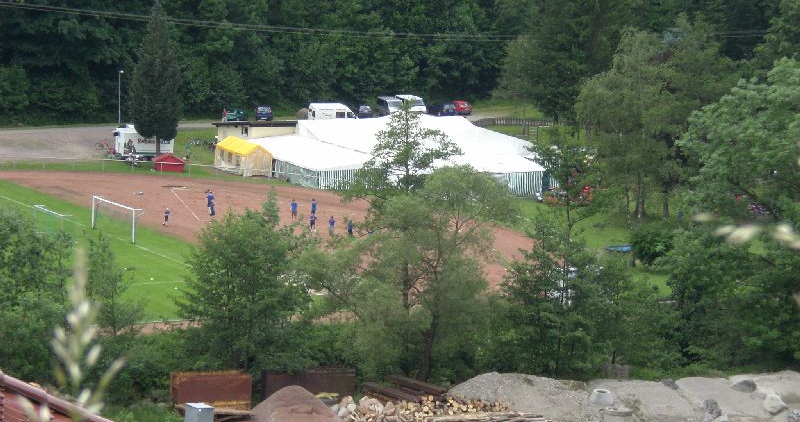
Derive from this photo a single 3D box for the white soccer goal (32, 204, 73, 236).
[{"bbox_3d":[-25.307,0.944,194.095,1.450,2.060,5.150,-3,10,-30],"label":"white soccer goal"}]

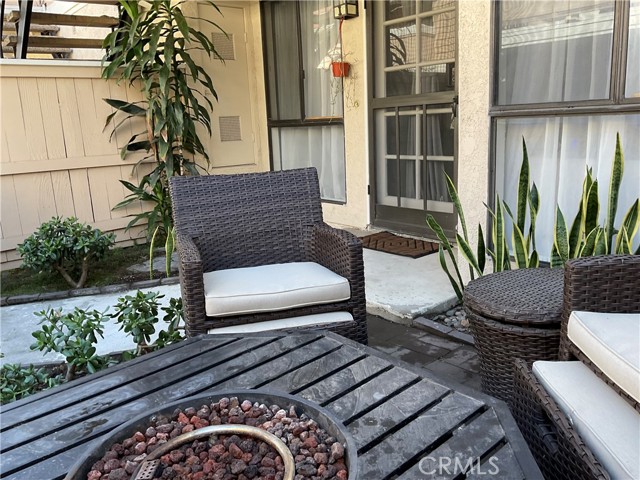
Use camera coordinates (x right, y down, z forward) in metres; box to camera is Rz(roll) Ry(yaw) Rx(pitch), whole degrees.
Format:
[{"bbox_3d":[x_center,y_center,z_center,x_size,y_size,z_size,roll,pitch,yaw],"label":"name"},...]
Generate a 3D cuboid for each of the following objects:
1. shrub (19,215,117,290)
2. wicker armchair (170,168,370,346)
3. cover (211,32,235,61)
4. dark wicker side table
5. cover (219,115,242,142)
[{"bbox_3d":[-1.629,0.081,3.459,0.588,0.448,0.508,-13,16,-40],"label":"shrub"},{"bbox_3d":[-0.236,0.162,2.261,0.670,0.851,0.632,-6,13,-16],"label":"wicker armchair"},{"bbox_3d":[-0.971,-1.950,5.411,0.243,0.249,0.020,-13,16,-40],"label":"cover"},{"bbox_3d":[0.721,0.404,1.764,0.492,0.510,0.492,-2,12,0],"label":"dark wicker side table"},{"bbox_3d":[-0.930,-1.157,5.588,0.242,0.247,0.020,-13,16,-40],"label":"cover"}]

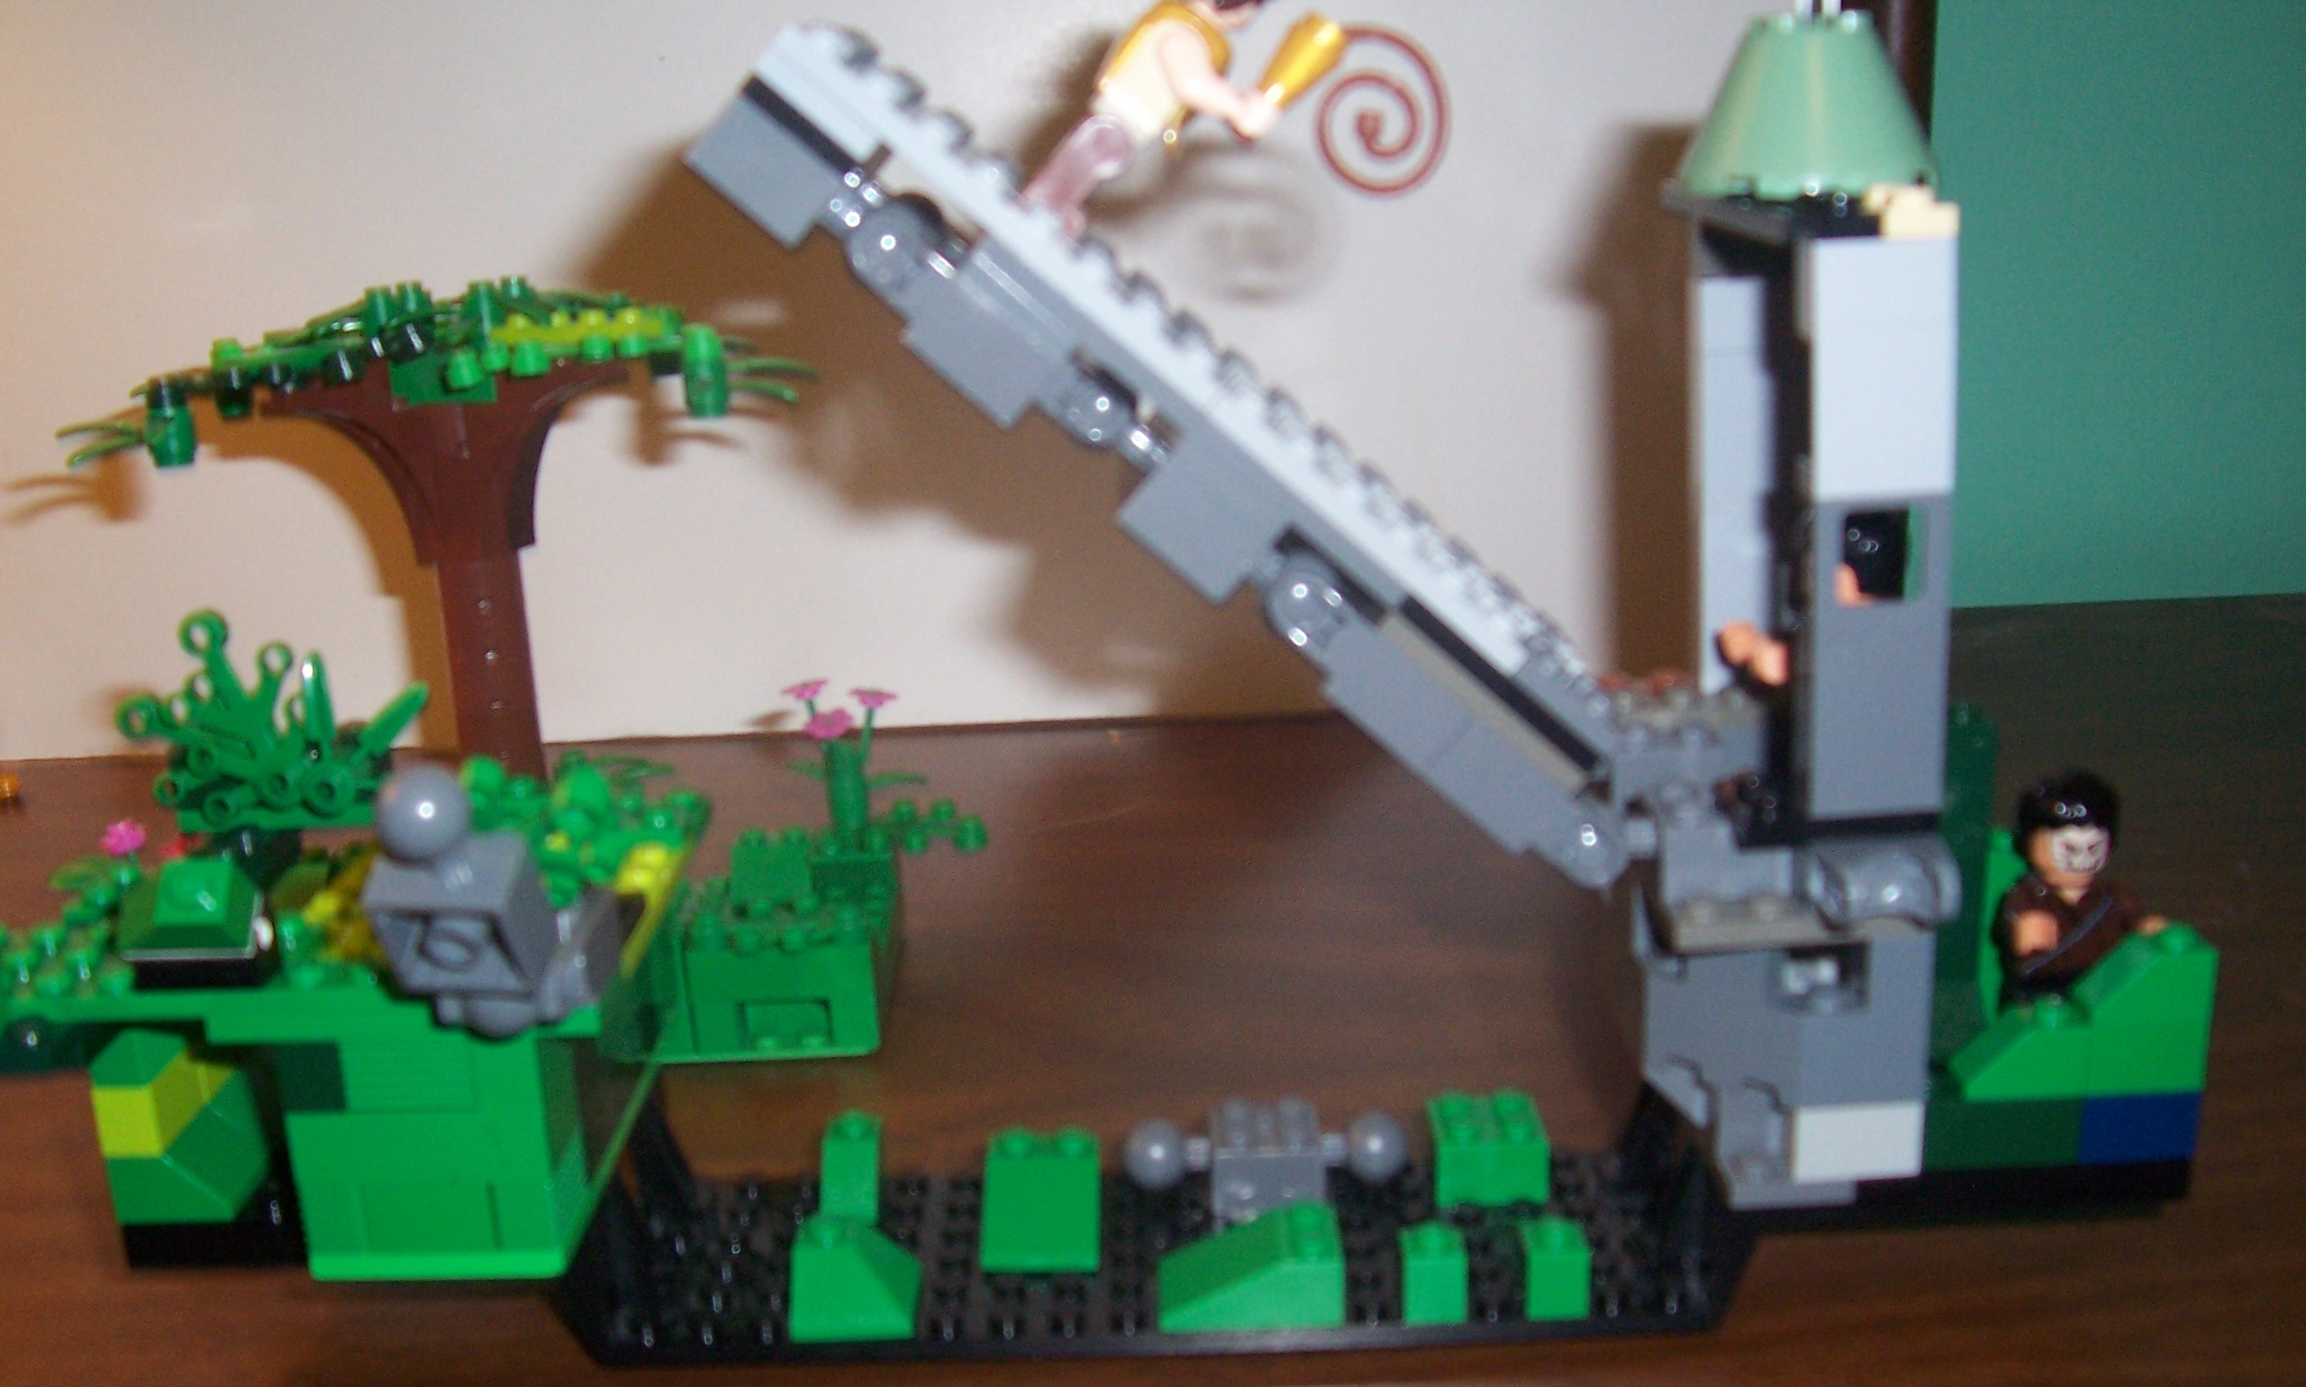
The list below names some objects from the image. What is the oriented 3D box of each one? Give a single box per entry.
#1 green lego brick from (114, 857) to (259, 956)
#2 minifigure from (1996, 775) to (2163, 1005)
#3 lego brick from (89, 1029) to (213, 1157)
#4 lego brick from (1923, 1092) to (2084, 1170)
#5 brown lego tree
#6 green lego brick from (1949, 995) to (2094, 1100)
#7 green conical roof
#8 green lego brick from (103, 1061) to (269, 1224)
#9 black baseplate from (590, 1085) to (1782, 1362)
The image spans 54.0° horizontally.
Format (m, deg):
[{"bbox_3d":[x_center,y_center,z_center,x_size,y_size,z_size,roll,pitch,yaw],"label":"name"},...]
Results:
[{"bbox_3d":[-0.120,0.027,0.281,0.017,0.011,0.013,-2,17,1],"label":"green lego brick"},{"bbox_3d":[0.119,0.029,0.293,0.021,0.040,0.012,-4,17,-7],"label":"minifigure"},{"bbox_3d":[-0.130,0.051,0.294,0.008,0.012,0.016,-2,17,1],"label":"lego brick"},{"bbox_3d":[0.106,0.055,0.291,0.023,0.010,0.010,-2,17,1],"label":"lego brick"},{"bbox_3d":[-0.128,-0.026,0.415,0.129,0.099,0.050,-2,17,1],"label":"brown lego tree"},{"bbox_3d":[0.110,0.045,0.287,0.016,0.011,0.008,-2,17,1],"label":"green lego brick"},{"bbox_3d":[0.079,-0.070,0.272,0.032,0.021,0.032,-2,17,1],"label":"green conical roof"},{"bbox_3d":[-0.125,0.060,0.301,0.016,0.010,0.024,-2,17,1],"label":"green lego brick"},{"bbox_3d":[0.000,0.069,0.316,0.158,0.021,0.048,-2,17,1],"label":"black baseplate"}]

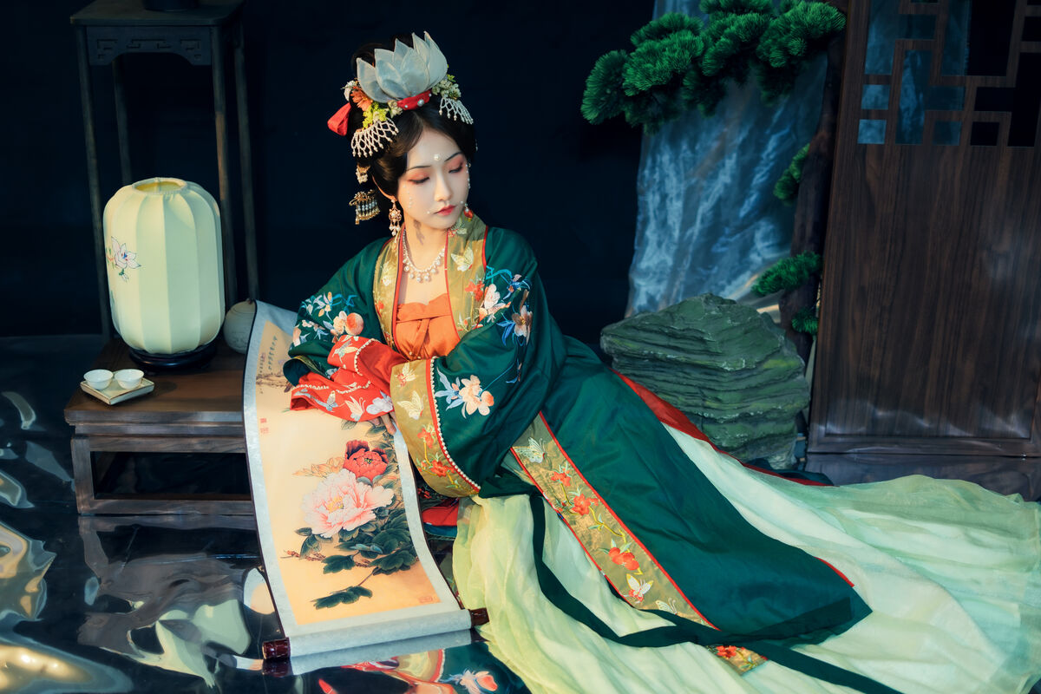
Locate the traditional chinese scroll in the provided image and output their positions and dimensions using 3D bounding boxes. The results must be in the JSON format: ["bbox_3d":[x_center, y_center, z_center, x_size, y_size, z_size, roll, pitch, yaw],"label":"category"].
[{"bbox_3d":[-0.332,0.171,2.764,0.366,0.154,0.999,-9,46,-8],"label":"traditional chinese scroll"}]

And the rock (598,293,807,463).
[{"bbox_3d":[0.390,0.043,3.150,0.417,0.349,0.291,1,20,0],"label":"rock"}]

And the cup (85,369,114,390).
[{"bbox_3d":[-0.833,0.066,2.853,0.059,0.029,0.059,1,20,0],"label":"cup"}]

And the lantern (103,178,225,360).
[{"bbox_3d":[-0.726,-0.146,2.947,0.240,0.372,0.240,1,20,0],"label":"lantern"}]

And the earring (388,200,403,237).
[{"bbox_3d":[-0.218,-0.225,2.510,0.022,0.066,0.015,4,21,9],"label":"earring"}]

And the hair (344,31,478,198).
[{"bbox_3d":[-0.195,-0.416,2.570,0.195,0.255,0.225,-22,39,-12],"label":"hair"}]

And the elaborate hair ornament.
[{"bbox_3d":[-0.205,-0.435,2.490,0.235,0.180,0.150,-22,39,-12],"label":"elaborate hair ornament"}]

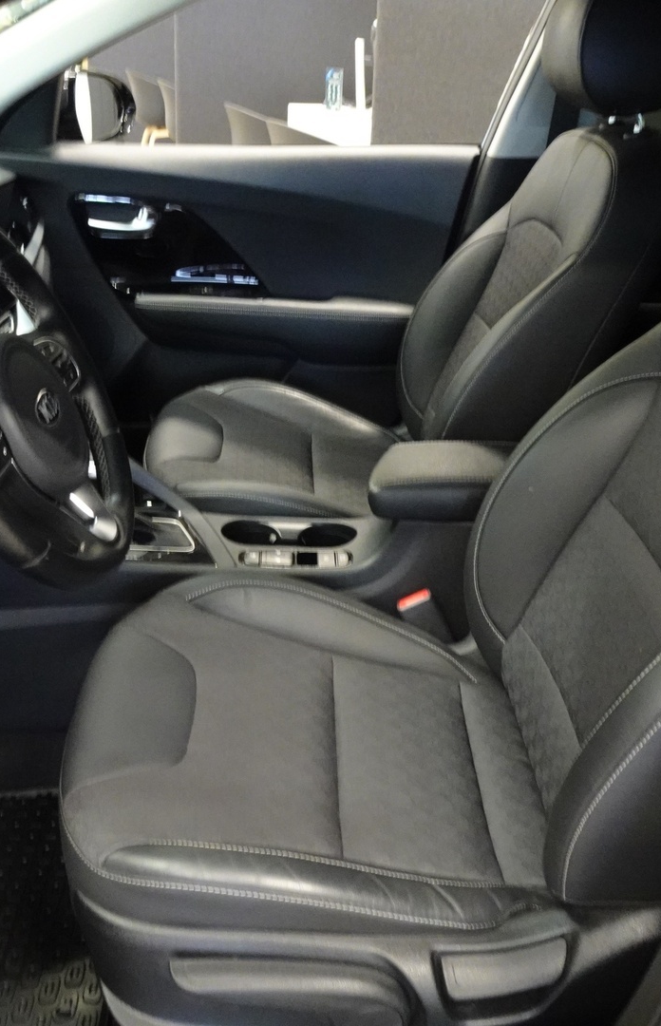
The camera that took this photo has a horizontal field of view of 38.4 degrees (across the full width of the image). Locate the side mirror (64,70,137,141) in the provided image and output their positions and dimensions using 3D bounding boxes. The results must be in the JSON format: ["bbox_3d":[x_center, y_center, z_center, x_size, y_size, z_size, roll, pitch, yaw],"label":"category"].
[{"bbox_3d":[-0.492,-0.820,1.929,0.125,0.155,0.210,10,31,12],"label":"side mirror"}]

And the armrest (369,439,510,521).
[{"bbox_3d":[0.182,-0.048,1.332,0.265,0.066,0.145,1,31,-2],"label":"armrest"}]

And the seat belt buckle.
[{"bbox_3d":[0.134,0.148,1.314,0.048,0.082,0.027,-24,28,13],"label":"seat belt buckle"}]

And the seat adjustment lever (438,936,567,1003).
[{"bbox_3d":[0.154,0.406,0.845,0.108,0.045,0.025,-7,14,1],"label":"seat adjustment lever"}]

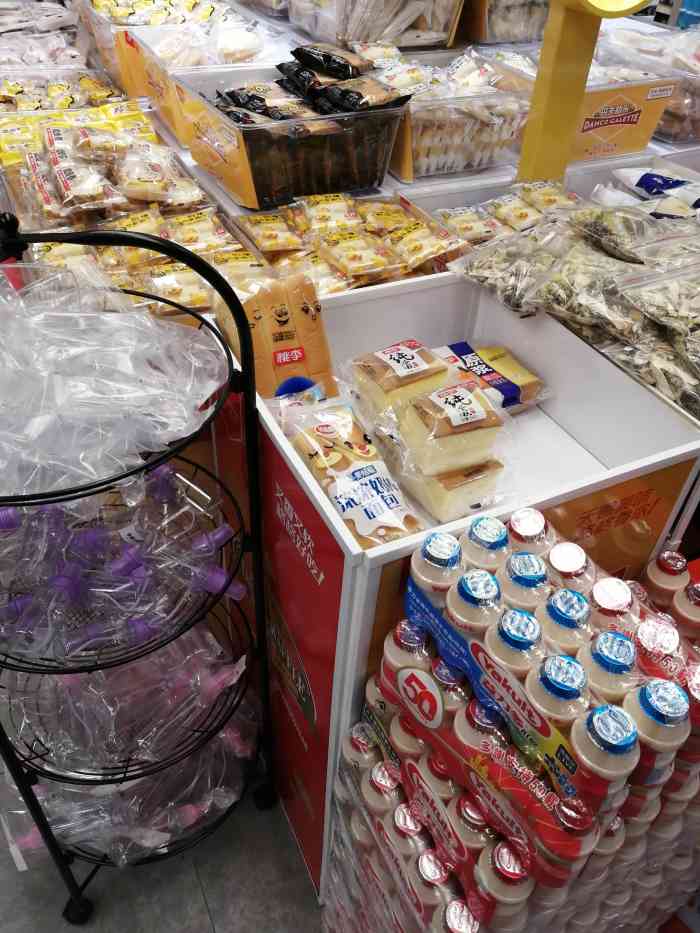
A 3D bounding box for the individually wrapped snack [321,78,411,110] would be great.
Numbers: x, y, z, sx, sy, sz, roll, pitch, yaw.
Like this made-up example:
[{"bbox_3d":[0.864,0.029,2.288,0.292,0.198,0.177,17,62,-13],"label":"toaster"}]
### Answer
[{"bbox_3d":[0.023,-0.572,1.109,0.116,0.030,0.069,-16,46,-21],"label":"individually wrapped snack"}]

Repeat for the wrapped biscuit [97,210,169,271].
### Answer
[{"bbox_3d":[-0.306,-0.319,1.016,0.091,0.022,0.101,-25,49,-28],"label":"wrapped biscuit"}]

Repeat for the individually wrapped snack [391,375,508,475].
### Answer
[{"bbox_3d":[0.112,-0.039,0.819,0.091,0.054,0.075,-14,45,-19],"label":"individually wrapped snack"}]

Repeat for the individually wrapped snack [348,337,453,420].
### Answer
[{"bbox_3d":[0.062,-0.099,0.881,0.098,0.054,0.075,-16,46,-21],"label":"individually wrapped snack"}]

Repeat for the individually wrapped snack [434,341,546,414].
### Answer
[{"bbox_3d":[0.184,-0.122,1.002,0.113,0.042,0.119,-16,46,-21],"label":"individually wrapped snack"}]

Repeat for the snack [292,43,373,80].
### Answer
[{"bbox_3d":[-0.033,-0.617,1.115,0.116,0.030,0.066,15,43,12],"label":"snack"}]

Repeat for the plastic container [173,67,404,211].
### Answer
[{"bbox_3d":[-0.094,-0.550,1.199,0.275,0.133,0.275,-16,46,-21],"label":"plastic container"}]

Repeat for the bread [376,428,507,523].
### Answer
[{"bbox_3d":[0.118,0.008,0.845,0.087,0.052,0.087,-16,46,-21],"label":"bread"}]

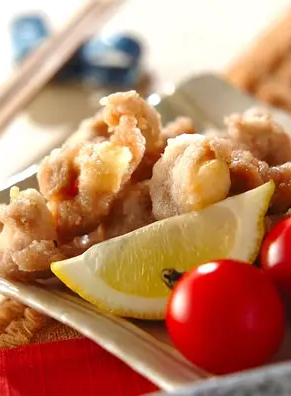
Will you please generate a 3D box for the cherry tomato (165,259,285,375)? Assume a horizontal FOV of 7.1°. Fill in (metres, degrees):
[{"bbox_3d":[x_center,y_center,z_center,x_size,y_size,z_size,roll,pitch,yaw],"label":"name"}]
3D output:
[{"bbox_3d":[0.020,0.030,0.600,0.030,0.029,0.030,0,29,0],"label":"cherry tomato"}]

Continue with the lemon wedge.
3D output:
[{"bbox_3d":[0.004,0.017,0.628,0.073,0.025,0.025,-21,35,-32],"label":"lemon wedge"}]

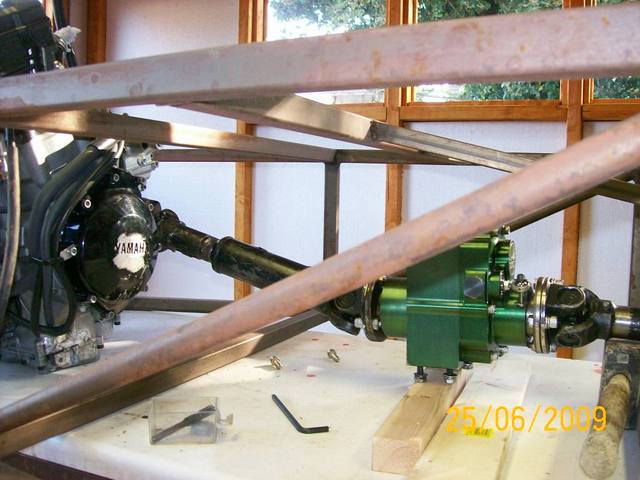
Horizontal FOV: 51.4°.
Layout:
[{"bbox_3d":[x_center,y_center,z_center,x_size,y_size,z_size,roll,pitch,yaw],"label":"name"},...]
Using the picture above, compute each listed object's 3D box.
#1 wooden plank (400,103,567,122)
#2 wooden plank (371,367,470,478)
[{"bbox_3d":[0.552,-0.432,2.280,0.546,0.054,0.060,2,3,15],"label":"wooden plank"},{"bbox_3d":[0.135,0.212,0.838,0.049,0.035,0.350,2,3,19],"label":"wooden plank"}]

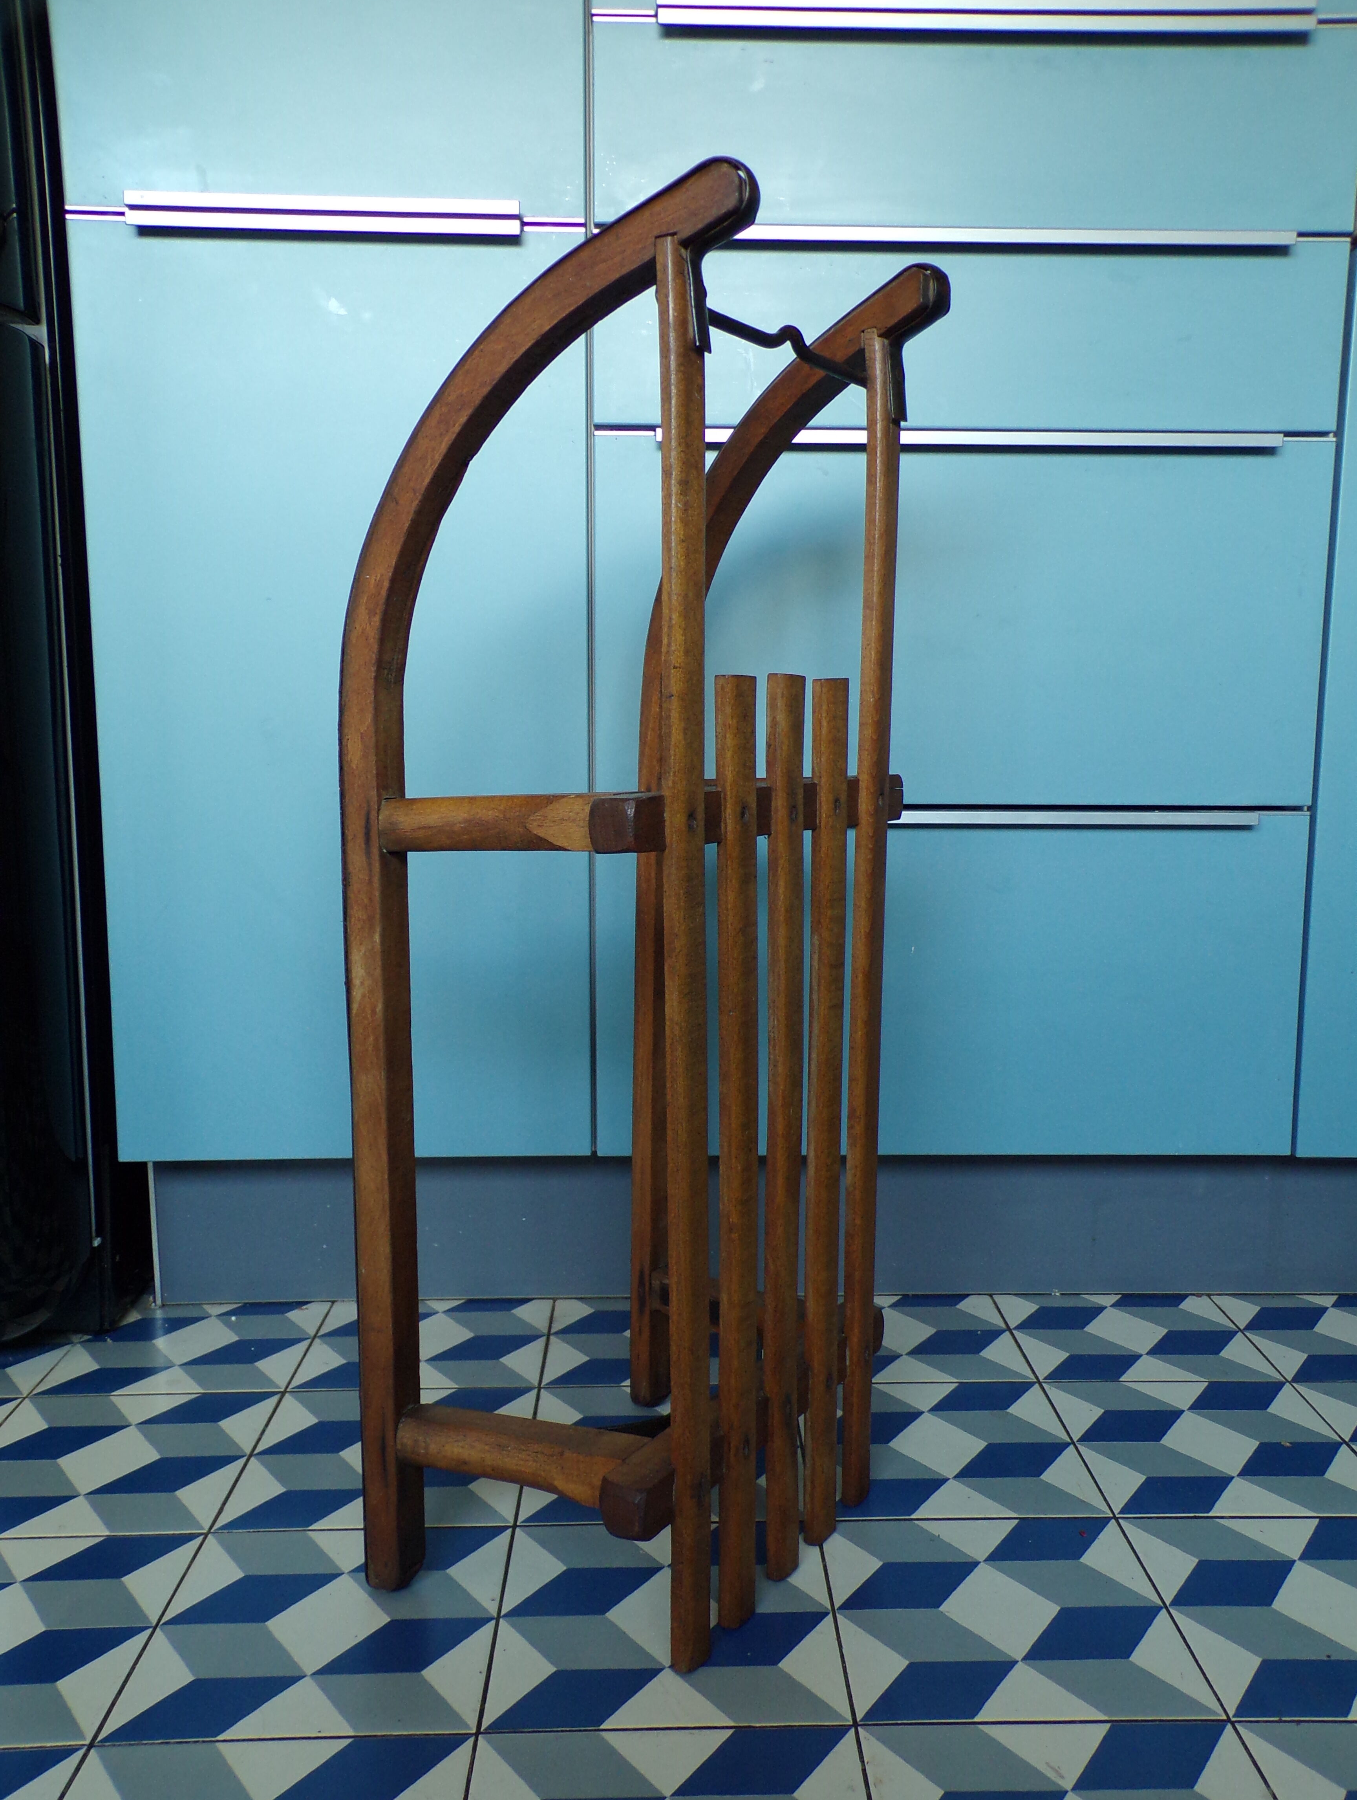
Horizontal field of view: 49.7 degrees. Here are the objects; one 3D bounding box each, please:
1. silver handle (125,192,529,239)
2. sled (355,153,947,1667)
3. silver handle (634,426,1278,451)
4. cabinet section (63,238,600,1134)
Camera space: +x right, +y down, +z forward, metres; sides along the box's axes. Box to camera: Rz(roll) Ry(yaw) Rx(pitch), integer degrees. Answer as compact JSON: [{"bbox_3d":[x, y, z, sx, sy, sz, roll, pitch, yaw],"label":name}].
[{"bbox_3d":[-0.273,-0.528,1.133,0.302,0.026,0.018,0,7,-1],"label":"silver handle"},{"bbox_3d":[-0.001,0.017,0.905,0.261,0.793,0.309,5,9,33],"label":"sled"},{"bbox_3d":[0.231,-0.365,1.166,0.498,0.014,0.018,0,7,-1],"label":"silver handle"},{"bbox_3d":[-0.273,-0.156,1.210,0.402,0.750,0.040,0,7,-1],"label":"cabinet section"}]

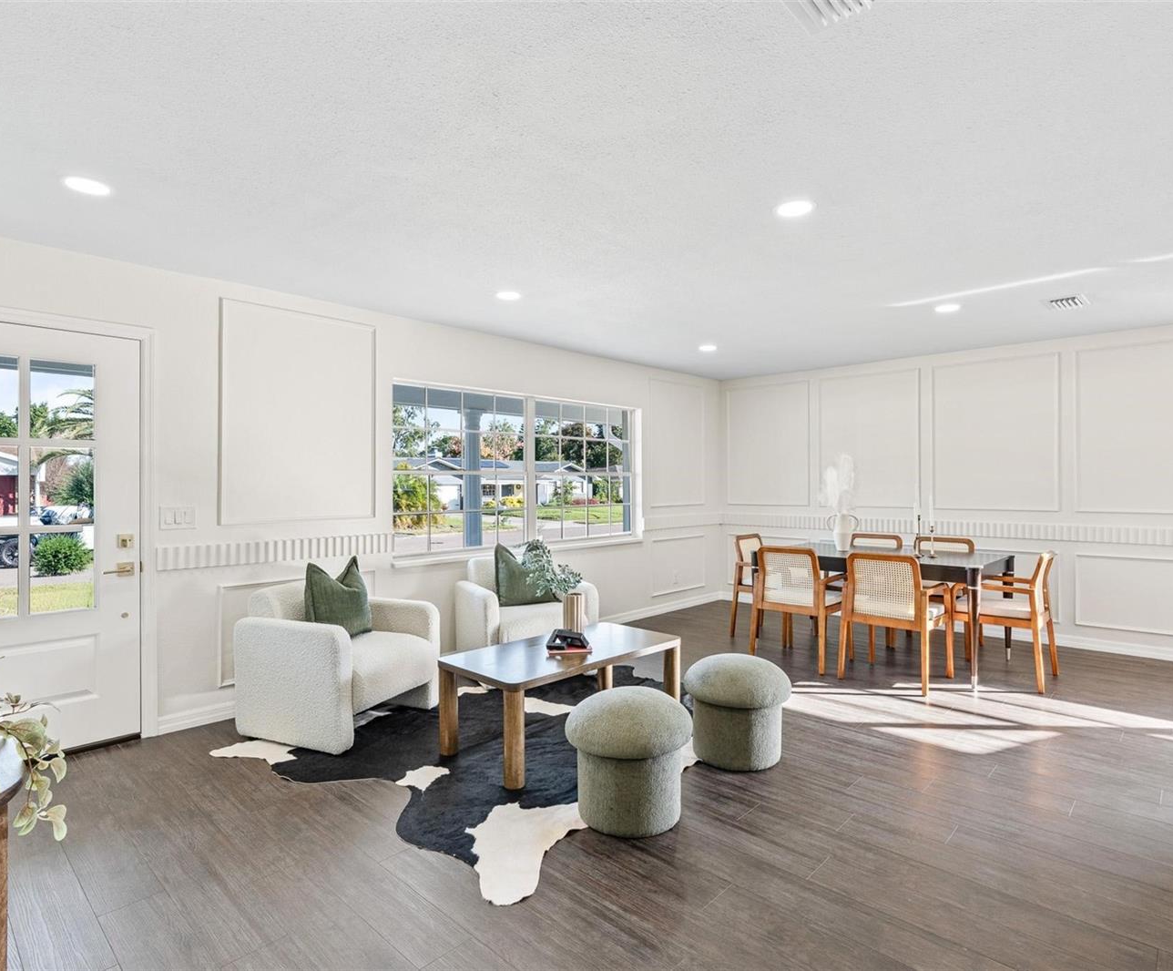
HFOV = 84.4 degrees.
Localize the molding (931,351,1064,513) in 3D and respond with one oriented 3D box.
[{"bbox_3d":[3.440,-0.425,5.487,0.940,1.280,0.025,0,0,44],"label":"molding"}]

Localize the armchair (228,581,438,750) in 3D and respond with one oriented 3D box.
[{"bbox_3d":[-1.370,0.928,3.618,0.760,0.755,0.760,0,0,25],"label":"armchair"}]

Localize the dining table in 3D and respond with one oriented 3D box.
[{"bbox_3d":[2.243,0.907,4.969,1.620,0.775,0.990,0,0,44],"label":"dining table"}]

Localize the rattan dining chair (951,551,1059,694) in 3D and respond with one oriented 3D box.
[{"bbox_3d":[2.833,0.869,4.406,0.570,0.850,0.570,0,0,44],"label":"rattan dining chair"}]

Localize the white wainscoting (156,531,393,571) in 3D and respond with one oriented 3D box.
[{"bbox_3d":[-1.762,0.388,3.860,0.020,0.122,1.355,0,0,44],"label":"white wainscoting"}]

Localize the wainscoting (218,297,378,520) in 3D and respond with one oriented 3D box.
[{"bbox_3d":[-1.703,-0.409,3.923,0.020,1.265,0.935,0,0,44],"label":"wainscoting"}]

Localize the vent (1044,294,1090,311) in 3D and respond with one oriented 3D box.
[{"bbox_3d":[3.061,-1.155,4.128,0.200,0.020,0.310,0,0,44],"label":"vent"}]

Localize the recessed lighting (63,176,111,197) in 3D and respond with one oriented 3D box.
[{"bbox_3d":[-1.922,-1.142,2.499,0.160,0.025,0.160,0,0,44],"label":"recessed lighting"}]

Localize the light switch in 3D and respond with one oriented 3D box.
[{"bbox_3d":[-2.183,0.173,3.463,0.013,0.122,0.170,0,0,44],"label":"light switch"}]

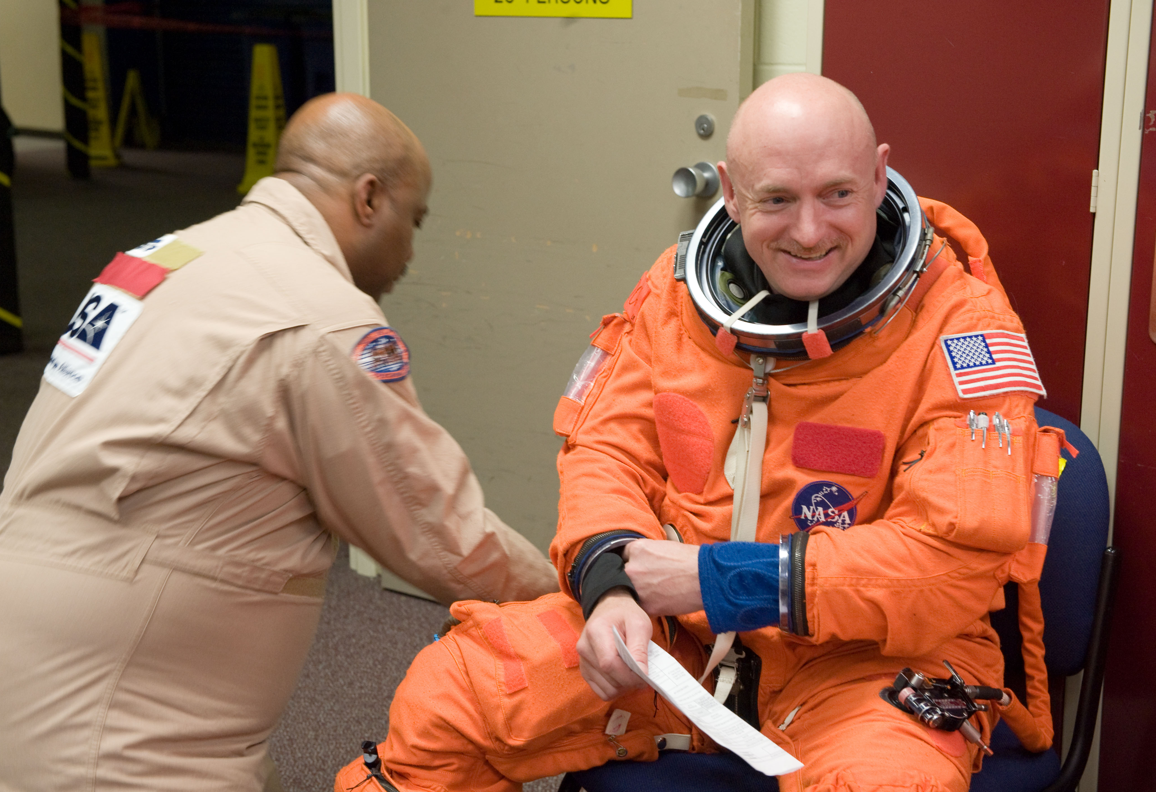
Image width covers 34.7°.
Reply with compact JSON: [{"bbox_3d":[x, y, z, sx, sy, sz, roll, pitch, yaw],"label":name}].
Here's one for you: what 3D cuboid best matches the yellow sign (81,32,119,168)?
[{"bbox_3d":[-3.396,-2.086,12.993,0.310,0.914,0.310,-3,14,-14],"label":"yellow sign"}]

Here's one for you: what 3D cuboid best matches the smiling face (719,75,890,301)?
[{"bbox_3d":[0.243,-0.229,1.990,0.180,0.232,0.205,-4,22,9],"label":"smiling face"}]

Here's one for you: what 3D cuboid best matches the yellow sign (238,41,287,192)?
[{"bbox_3d":[-1.917,-1.718,11.443,0.310,0.914,0.310,4,14,16],"label":"yellow sign"}]

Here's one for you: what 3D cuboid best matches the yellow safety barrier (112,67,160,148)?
[{"bbox_3d":[-3.429,-2.229,14.328,0.320,0.620,0.290,0,13,-1],"label":"yellow safety barrier"}]

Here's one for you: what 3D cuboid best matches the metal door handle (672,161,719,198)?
[{"bbox_3d":[0.222,-0.404,3.469,0.064,0.064,0.077,10,17,35],"label":"metal door handle"}]

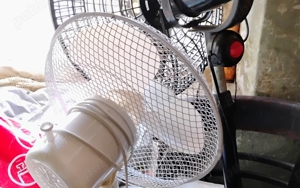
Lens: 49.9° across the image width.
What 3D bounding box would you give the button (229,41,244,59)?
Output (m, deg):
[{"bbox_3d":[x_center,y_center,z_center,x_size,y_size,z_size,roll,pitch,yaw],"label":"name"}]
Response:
[{"bbox_3d":[0.137,-0.072,0.518,0.027,0.027,0.010,-12,20,-17],"label":"button"}]

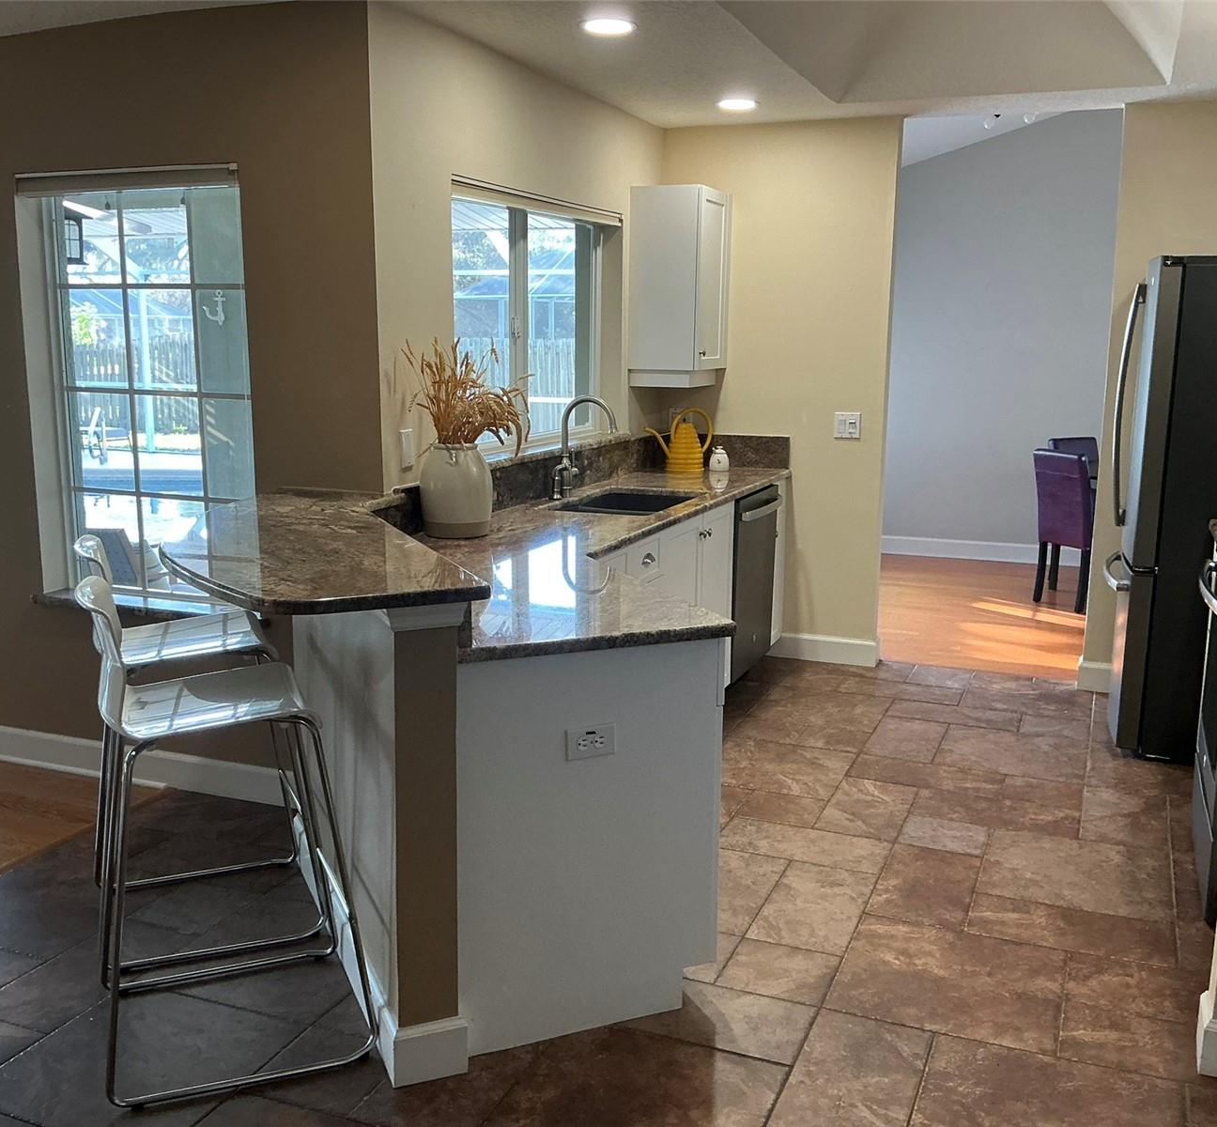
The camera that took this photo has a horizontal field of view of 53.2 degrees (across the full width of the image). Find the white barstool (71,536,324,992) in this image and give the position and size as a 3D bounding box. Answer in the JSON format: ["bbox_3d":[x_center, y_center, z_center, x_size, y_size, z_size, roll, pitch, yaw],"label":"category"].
[{"bbox_3d":[-1.026,0.427,3.042,0.525,0.985,0.470,-4,11,-23],"label":"white barstool"}]

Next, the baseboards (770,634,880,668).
[{"bbox_3d":[1.010,0.405,5.750,0.520,0.117,0.018,5,11,22],"label":"baseboards"}]

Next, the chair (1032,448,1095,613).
[{"bbox_3d":[2.805,-0.209,7.035,0.520,0.910,0.410,-5,11,-27],"label":"chair"}]

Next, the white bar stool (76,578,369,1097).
[{"bbox_3d":[-0.831,0.532,2.653,0.550,1.010,0.500,-4,11,-23],"label":"white bar stool"}]

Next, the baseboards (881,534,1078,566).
[{"bbox_3d":[2.607,-0.084,8.537,1.360,0.130,0.020,5,11,22],"label":"baseboards"}]

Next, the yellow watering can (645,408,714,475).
[{"bbox_3d":[0.329,-0.583,5.665,0.310,0.300,0.180,0,10,-6],"label":"yellow watering can"}]

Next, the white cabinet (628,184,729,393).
[{"bbox_3d":[0.323,-1.245,5.531,0.325,0.869,0.409,5,11,22],"label":"white cabinet"}]

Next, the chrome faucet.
[{"bbox_3d":[-0.080,-0.427,4.530,0.215,0.380,0.170,5,11,22],"label":"chrome faucet"}]

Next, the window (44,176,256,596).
[{"bbox_3d":[-1.469,-0.540,3.945,0.880,1.330,0.100,5,11,22],"label":"window"}]

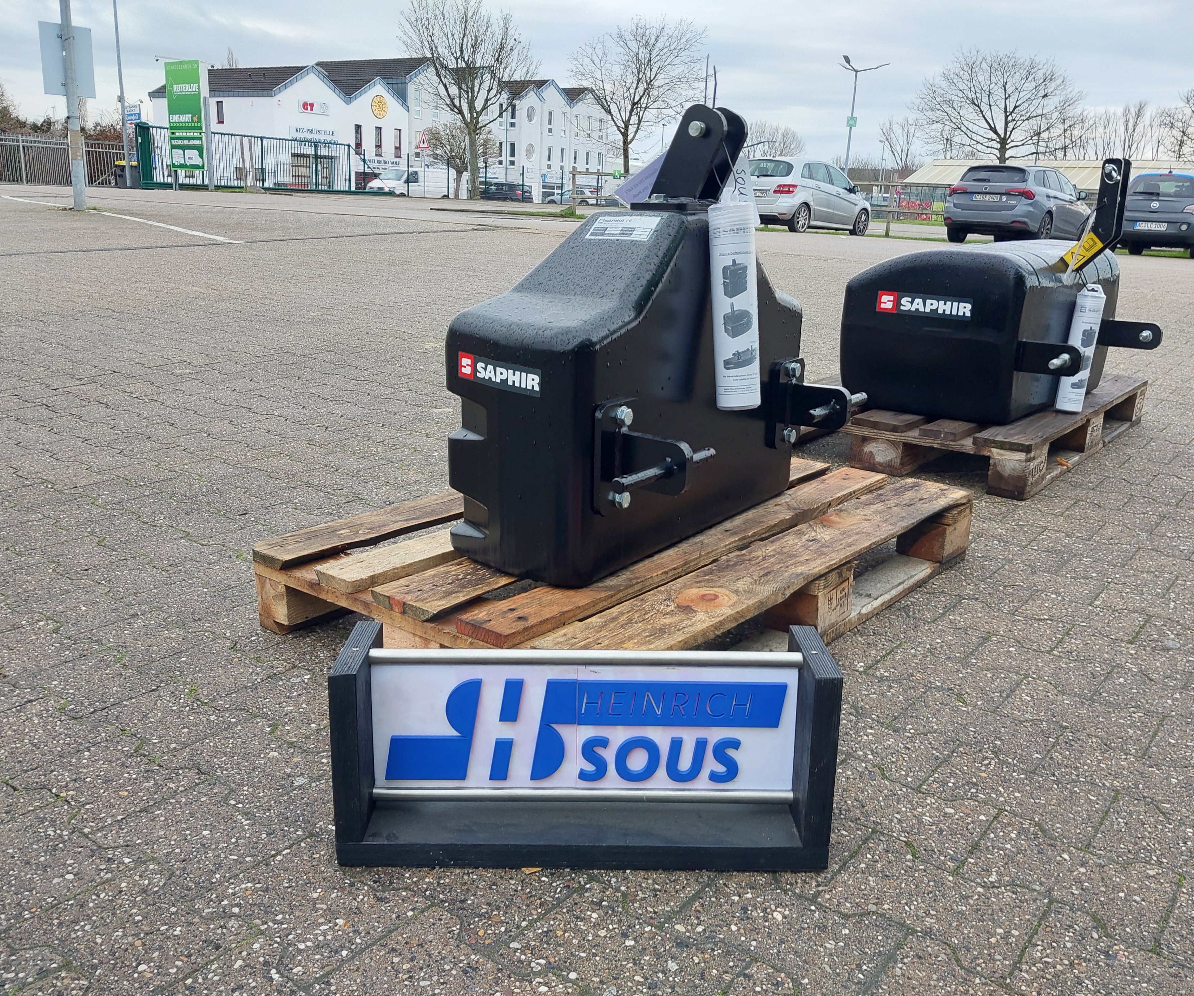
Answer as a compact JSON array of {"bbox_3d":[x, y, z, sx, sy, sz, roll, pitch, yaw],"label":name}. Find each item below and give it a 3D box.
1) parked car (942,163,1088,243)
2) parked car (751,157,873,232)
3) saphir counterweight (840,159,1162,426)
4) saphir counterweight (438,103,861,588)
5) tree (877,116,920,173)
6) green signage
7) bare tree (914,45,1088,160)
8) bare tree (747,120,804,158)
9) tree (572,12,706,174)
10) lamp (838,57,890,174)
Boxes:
[{"bbox_3d":[8.868,-6.061,21.569,1.792,1.514,4.571,13,20,37],"label":"parked car"},{"bbox_3d":[4.961,-7.133,24.654,1.777,1.604,4.270,15,19,39],"label":"parked car"},{"bbox_3d":[1.196,-0.614,2.979,0.660,0.675,0.950,13,20,40],"label":"saphir counterweight"},{"bbox_3d":[0.149,-0.310,1.840,0.395,0.735,0.920,10,18,32],"label":"saphir counterweight"},{"bbox_3d":[32.116,-36.040,110.000,4.800,8.396,4.800,2,15,0],"label":"tree"},{"bbox_3d":[-13.469,-12.509,34.000,1.500,3.373,0.400,10,16,26],"label":"green signage"},{"bbox_3d":[16.301,-14.587,42.000,6.900,6.778,6.900,2,15,0],"label":"bare tree"},{"bbox_3d":[20.012,-39.262,120.000,8.000,8.588,8.000,2,15,0],"label":"bare tree"},{"bbox_3d":[1.529,-15.931,43.000,5.800,7.590,5.800,2,15,0],"label":"tree"},{"bbox_3d":[10.370,-14.598,42.000,2.000,6.219,1.800,2,15,0],"label":"lamp"}]

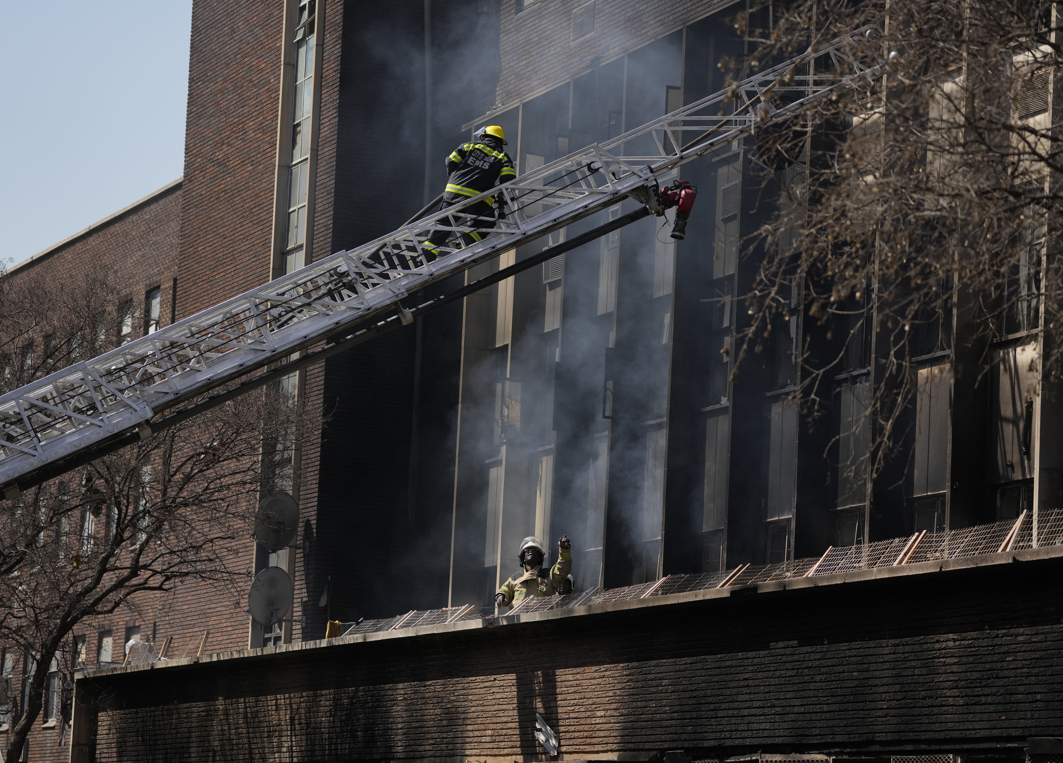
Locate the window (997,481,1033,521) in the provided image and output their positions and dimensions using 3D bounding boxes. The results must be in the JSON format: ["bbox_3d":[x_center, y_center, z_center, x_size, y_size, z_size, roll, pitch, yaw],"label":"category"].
[{"bbox_3d":[4.935,1.351,40.647,0.080,0.650,0.850,5,-8,-20],"label":"window"}]

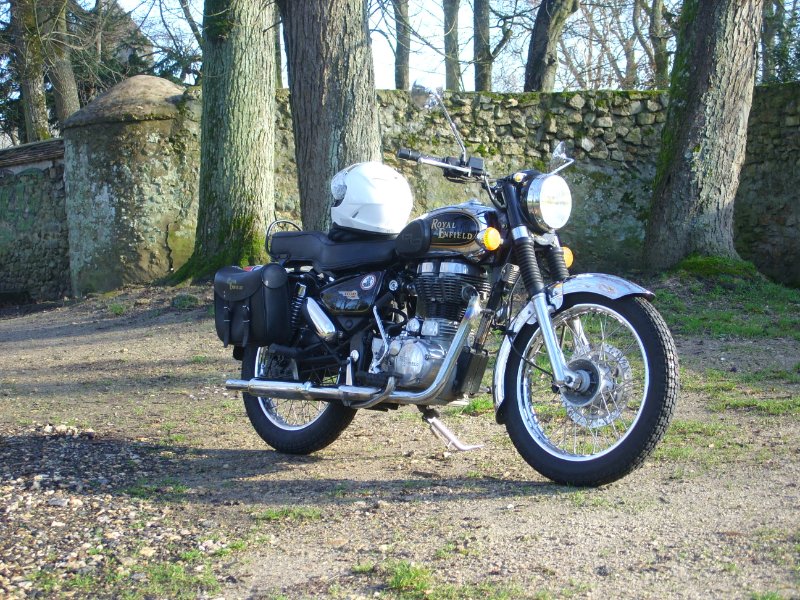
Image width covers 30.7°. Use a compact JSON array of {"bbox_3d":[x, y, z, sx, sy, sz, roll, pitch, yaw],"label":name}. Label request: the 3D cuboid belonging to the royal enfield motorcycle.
[{"bbox_3d":[0.111,-0.033,5.265,2.145,1.260,0.850,0,-8,44],"label":"royal enfield motorcycle"}]

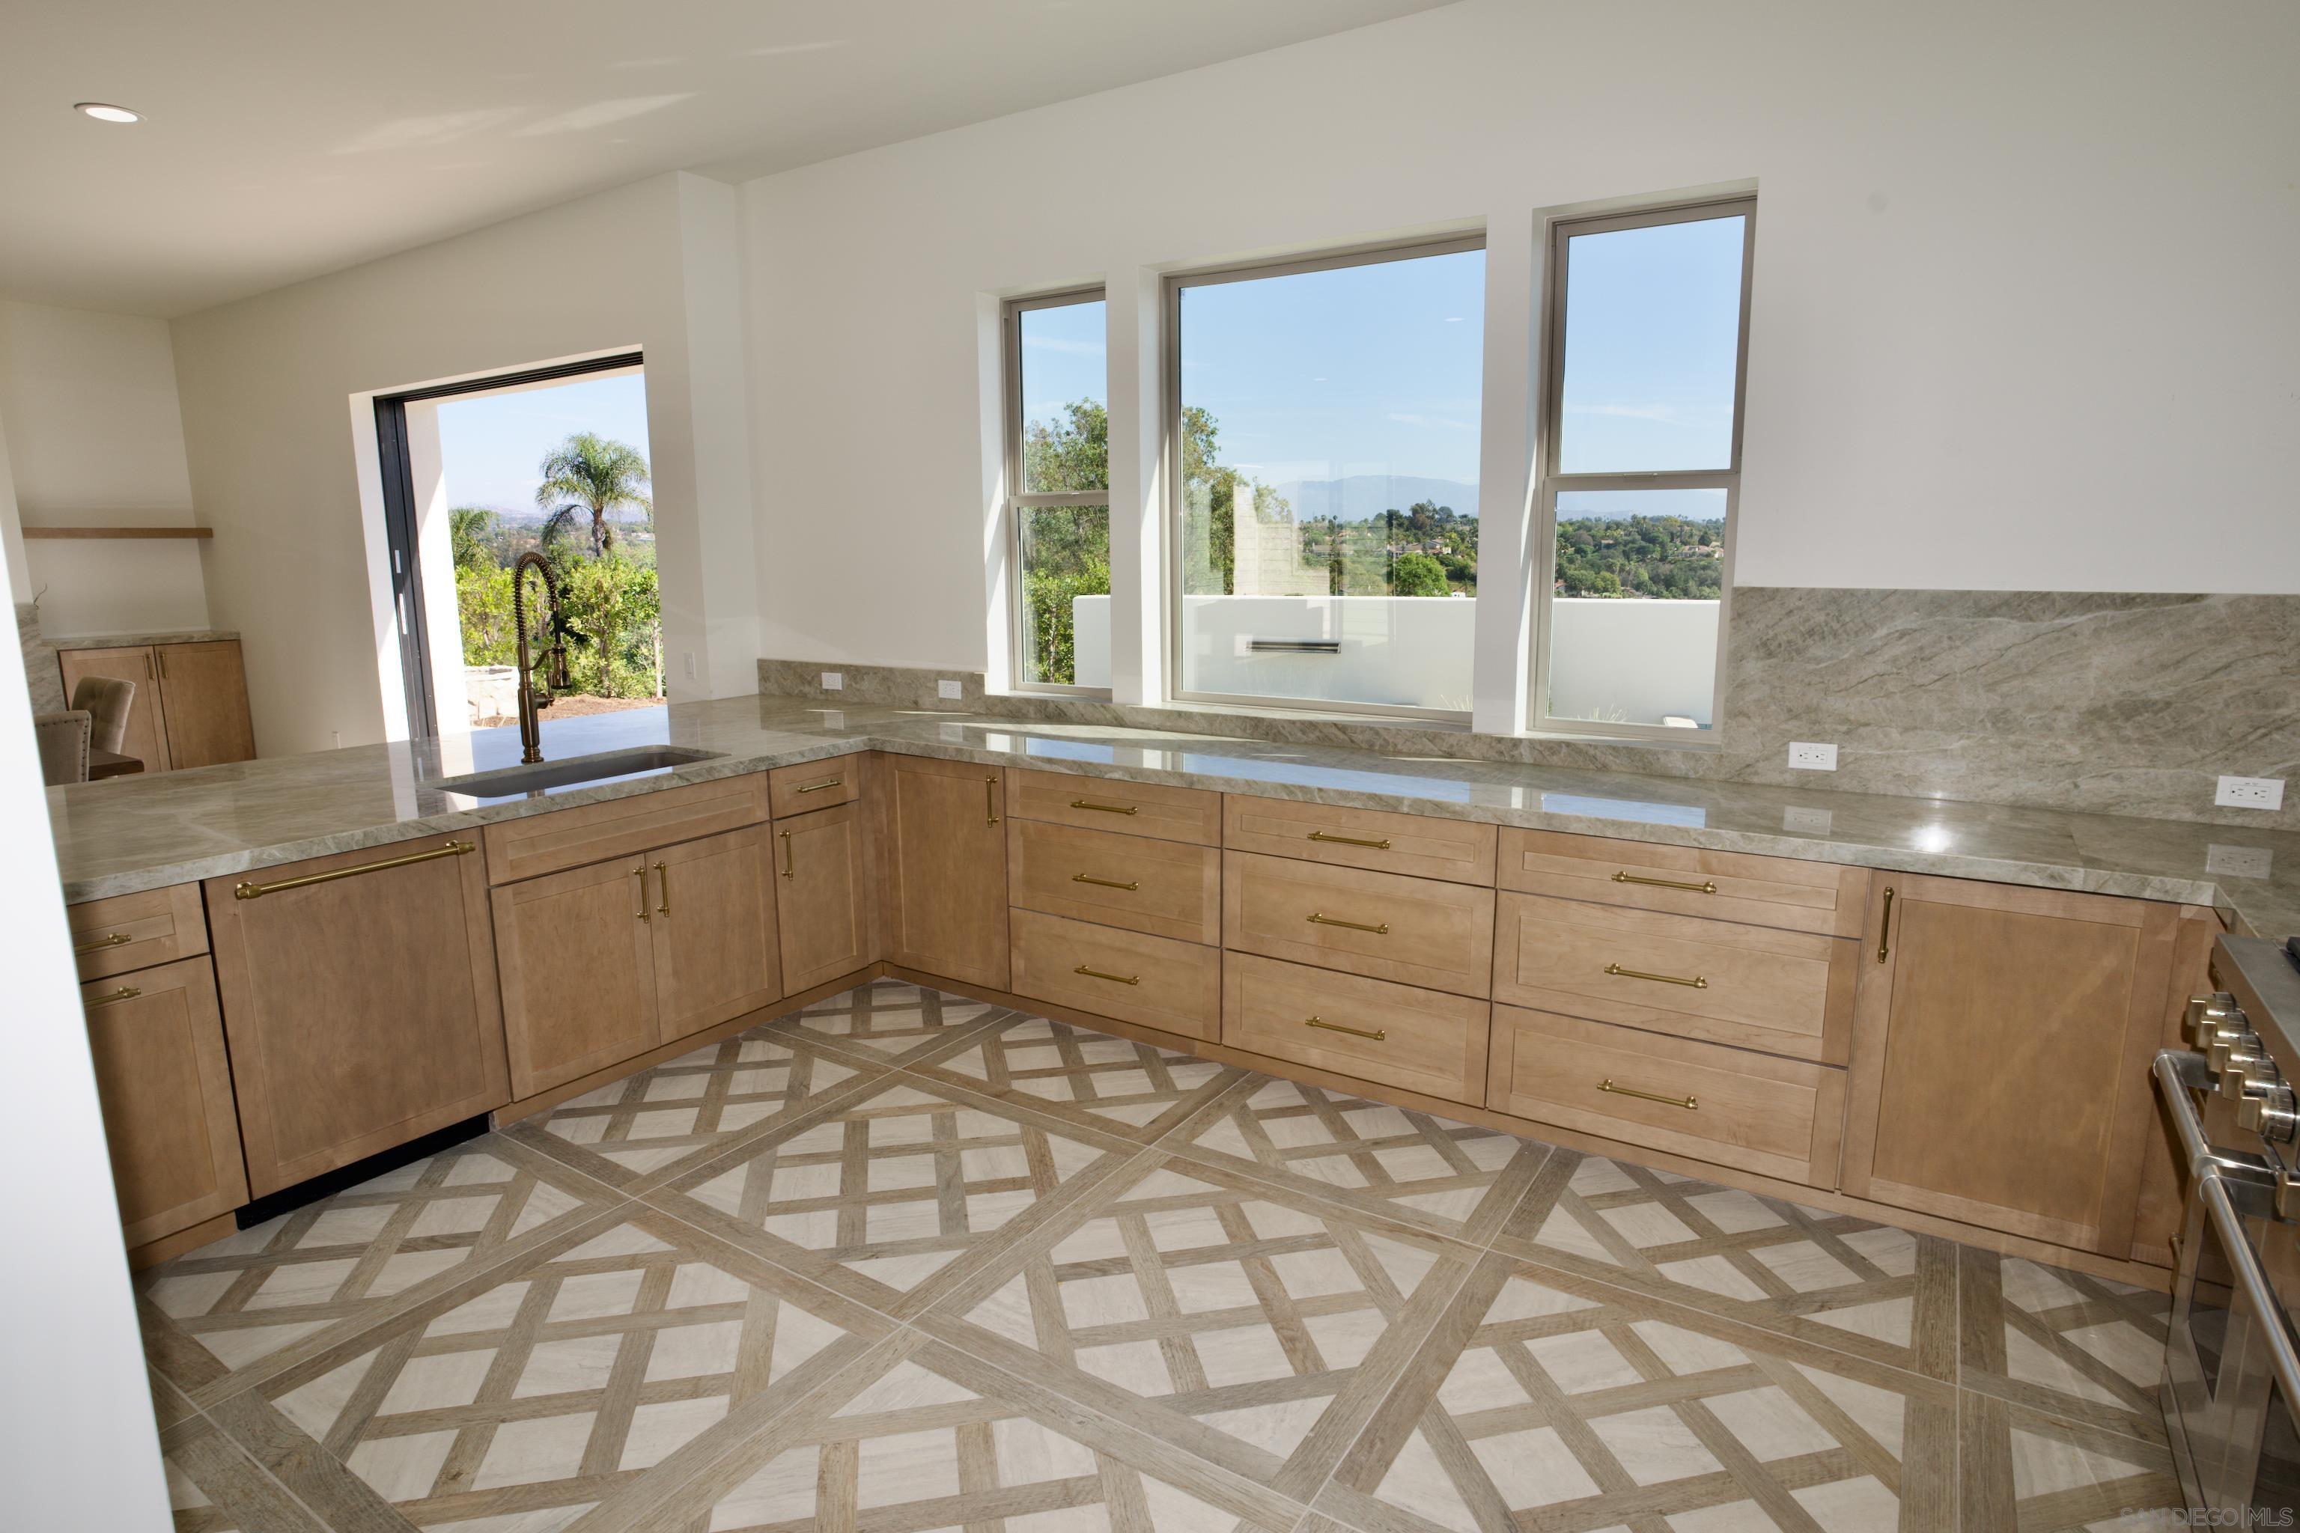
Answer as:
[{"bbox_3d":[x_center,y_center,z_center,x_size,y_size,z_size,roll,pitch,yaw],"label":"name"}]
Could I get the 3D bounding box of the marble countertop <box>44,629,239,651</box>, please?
[{"bbox_3d":[-6.433,-0.801,7.732,0.464,0.055,0.943,6,12,33],"label":"marble countertop"}]

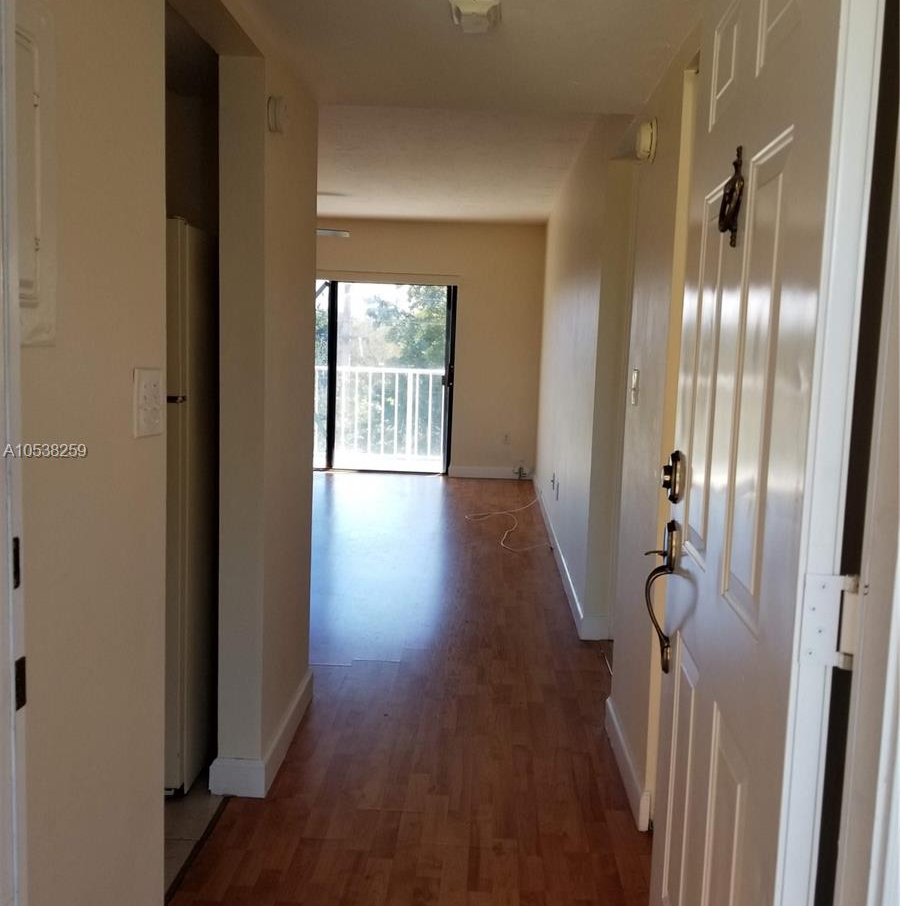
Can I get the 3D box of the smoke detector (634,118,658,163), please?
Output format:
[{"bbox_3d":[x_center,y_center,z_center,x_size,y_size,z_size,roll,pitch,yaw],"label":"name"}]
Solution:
[{"bbox_3d":[0.595,-0.948,2.732,0.050,0.128,0.128,2,6,2],"label":"smoke detector"}]

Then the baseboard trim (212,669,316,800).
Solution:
[{"bbox_3d":[-0.606,0.908,2.984,0.172,0.104,0.735,2,6,2],"label":"baseboard trim"}]

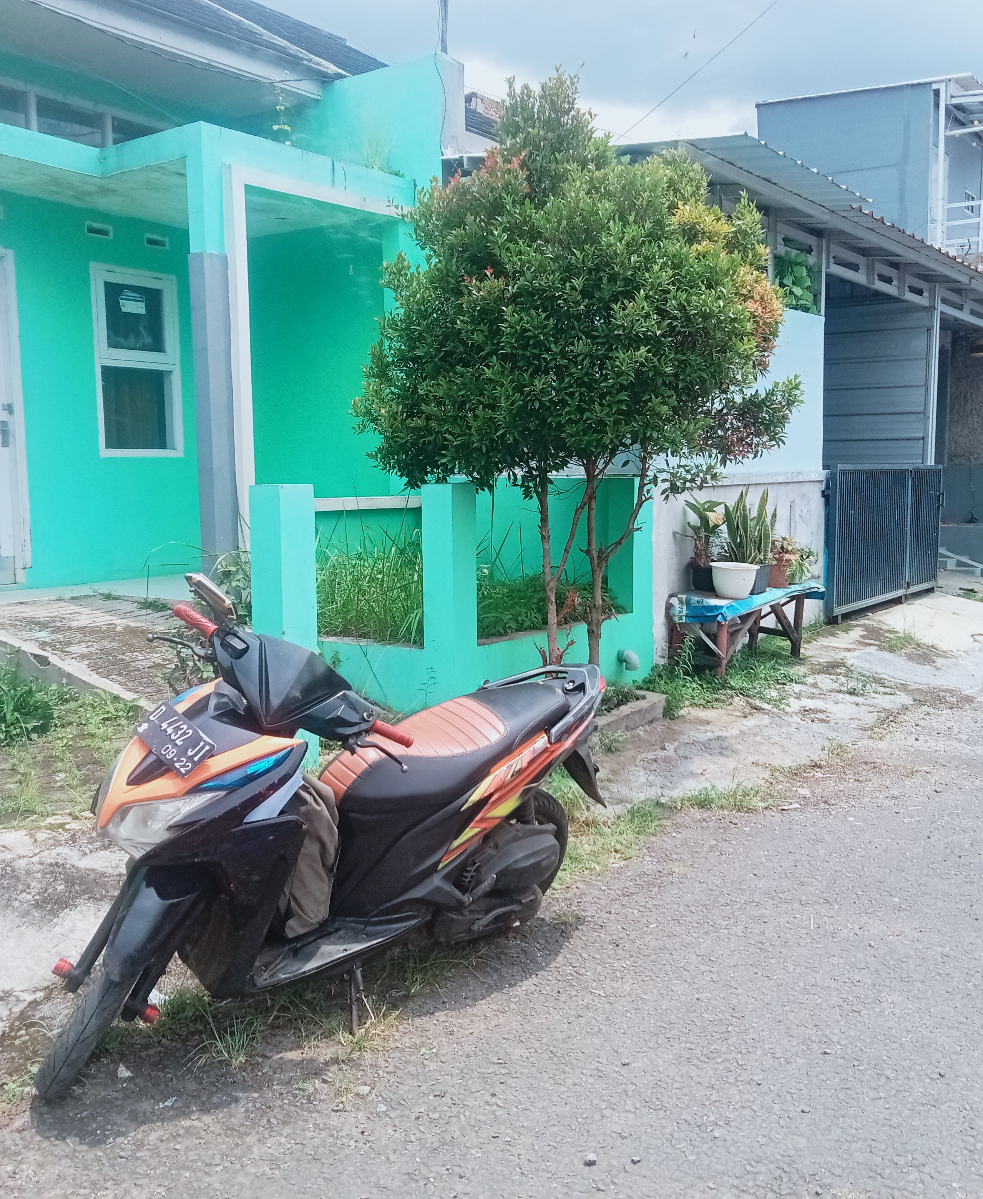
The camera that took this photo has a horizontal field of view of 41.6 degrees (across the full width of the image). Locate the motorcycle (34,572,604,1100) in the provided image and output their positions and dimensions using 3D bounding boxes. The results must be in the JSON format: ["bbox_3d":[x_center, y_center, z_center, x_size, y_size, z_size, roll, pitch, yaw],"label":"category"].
[{"bbox_3d":[-0.258,0.514,3.328,0.670,1.090,1.900,6,9,44],"label":"motorcycle"}]

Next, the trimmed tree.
[{"bbox_3d":[0.478,-1.080,7.052,2.300,3.450,2.400,-1,7,0],"label":"trimmed tree"}]

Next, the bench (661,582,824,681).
[{"bbox_3d":[1.882,0.219,9.501,0.420,0.450,1.840,4,8,33],"label":"bench"}]

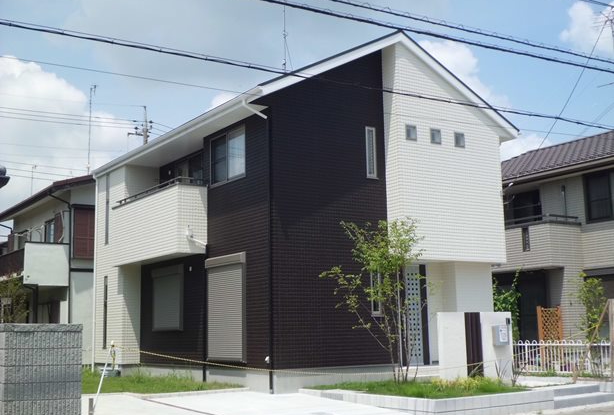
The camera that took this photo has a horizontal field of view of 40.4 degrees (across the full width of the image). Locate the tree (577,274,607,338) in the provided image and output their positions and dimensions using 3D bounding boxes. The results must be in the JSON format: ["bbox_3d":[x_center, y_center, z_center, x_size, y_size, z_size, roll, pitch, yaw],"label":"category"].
[{"bbox_3d":[6.776,2.763,19.631,0.680,2.415,0.660,4,-10,-33],"label":"tree"}]

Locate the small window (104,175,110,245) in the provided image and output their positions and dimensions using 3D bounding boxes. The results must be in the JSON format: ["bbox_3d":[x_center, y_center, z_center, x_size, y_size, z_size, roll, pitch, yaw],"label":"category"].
[{"bbox_3d":[-5.700,0.080,23.819,0.120,1.980,0.360,4,-10,-33],"label":"small window"}]

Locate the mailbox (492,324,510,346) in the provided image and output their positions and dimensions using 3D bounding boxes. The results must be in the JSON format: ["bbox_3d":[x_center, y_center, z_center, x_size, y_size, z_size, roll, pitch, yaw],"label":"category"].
[{"bbox_3d":[3.825,2.497,16.400,0.290,0.400,0.180,4,-10,-33],"label":"mailbox"}]

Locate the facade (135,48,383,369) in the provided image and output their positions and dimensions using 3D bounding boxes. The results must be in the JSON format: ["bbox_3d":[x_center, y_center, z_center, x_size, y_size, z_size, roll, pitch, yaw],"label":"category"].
[{"bbox_3d":[-1.345,0.225,20.957,3.150,7.250,6.850,4,-10,-33],"label":"facade"}]

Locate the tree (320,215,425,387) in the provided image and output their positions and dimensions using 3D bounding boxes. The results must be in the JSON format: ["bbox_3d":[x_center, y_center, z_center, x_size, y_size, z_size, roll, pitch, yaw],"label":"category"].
[{"bbox_3d":[1.346,1.922,16.758,1.950,3.471,1.750,4,-10,-33],"label":"tree"}]

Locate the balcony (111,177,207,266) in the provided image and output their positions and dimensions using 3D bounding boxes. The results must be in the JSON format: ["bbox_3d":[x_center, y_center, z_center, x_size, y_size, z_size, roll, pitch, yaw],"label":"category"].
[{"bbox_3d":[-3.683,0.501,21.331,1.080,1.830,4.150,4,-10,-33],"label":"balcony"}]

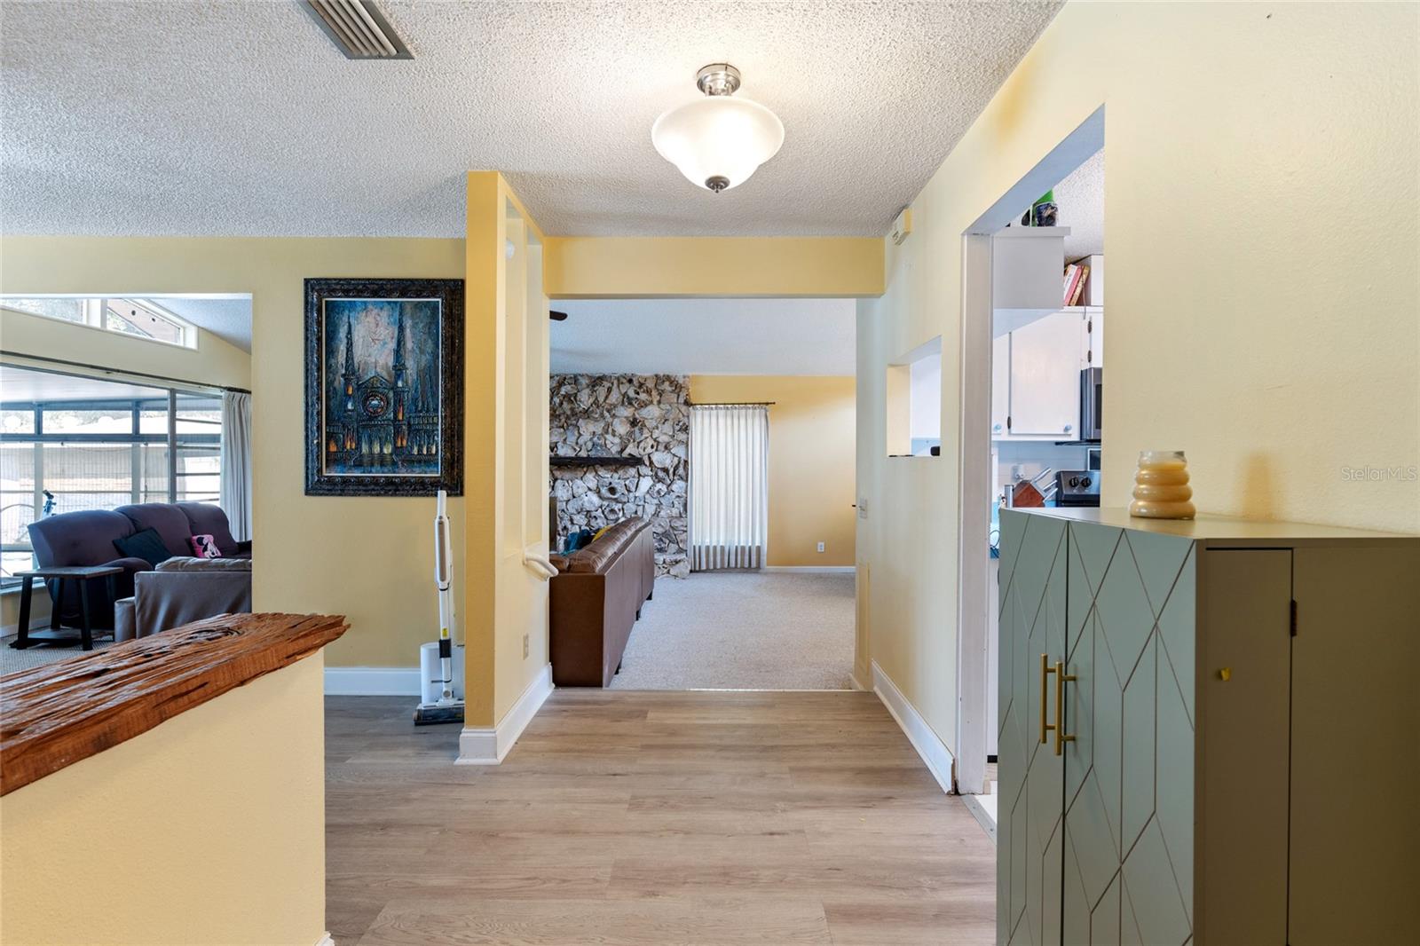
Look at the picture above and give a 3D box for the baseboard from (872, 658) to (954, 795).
[{"bbox_3d":[0.900,1.128,3.090,0.025,0.145,1.190,0,1,0],"label":"baseboard"}]

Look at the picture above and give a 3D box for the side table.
[{"bbox_3d":[-5.008,1.052,5.287,0.570,0.540,0.480,0,1,-6],"label":"side table"}]

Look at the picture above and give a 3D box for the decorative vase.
[{"bbox_3d":[0.790,0.019,1.173,0.096,0.115,0.096,0,1,0],"label":"decorative vase"}]

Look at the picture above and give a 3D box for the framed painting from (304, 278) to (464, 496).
[{"bbox_3d":[-1.703,-0.449,3.510,0.840,1.145,0.050,0,1,0],"label":"framed painting"}]

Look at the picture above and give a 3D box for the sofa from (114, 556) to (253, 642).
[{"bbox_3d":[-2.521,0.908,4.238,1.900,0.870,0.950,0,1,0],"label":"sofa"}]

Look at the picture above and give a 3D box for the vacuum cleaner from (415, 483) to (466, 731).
[{"bbox_3d":[-1.278,0.638,3.351,0.270,1.100,0.340,0,1,-6],"label":"vacuum cleaner"}]

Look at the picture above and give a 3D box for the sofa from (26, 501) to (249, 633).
[{"bbox_3d":[-5.233,0.815,6.725,1.020,0.980,2.200,0,1,0],"label":"sofa"}]

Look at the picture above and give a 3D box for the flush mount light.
[{"bbox_3d":[0.026,-1.041,2.064,0.411,0.365,0.411,0,1,0],"label":"flush mount light"}]

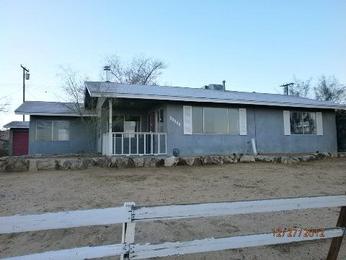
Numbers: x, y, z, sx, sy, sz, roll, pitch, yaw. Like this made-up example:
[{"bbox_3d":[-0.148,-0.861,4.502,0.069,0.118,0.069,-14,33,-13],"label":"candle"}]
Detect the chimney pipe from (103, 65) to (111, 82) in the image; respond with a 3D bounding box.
[{"bbox_3d":[-3.562,-3.016,14.600,0.370,0.960,0.370,1,-3,-19],"label":"chimney pipe"}]

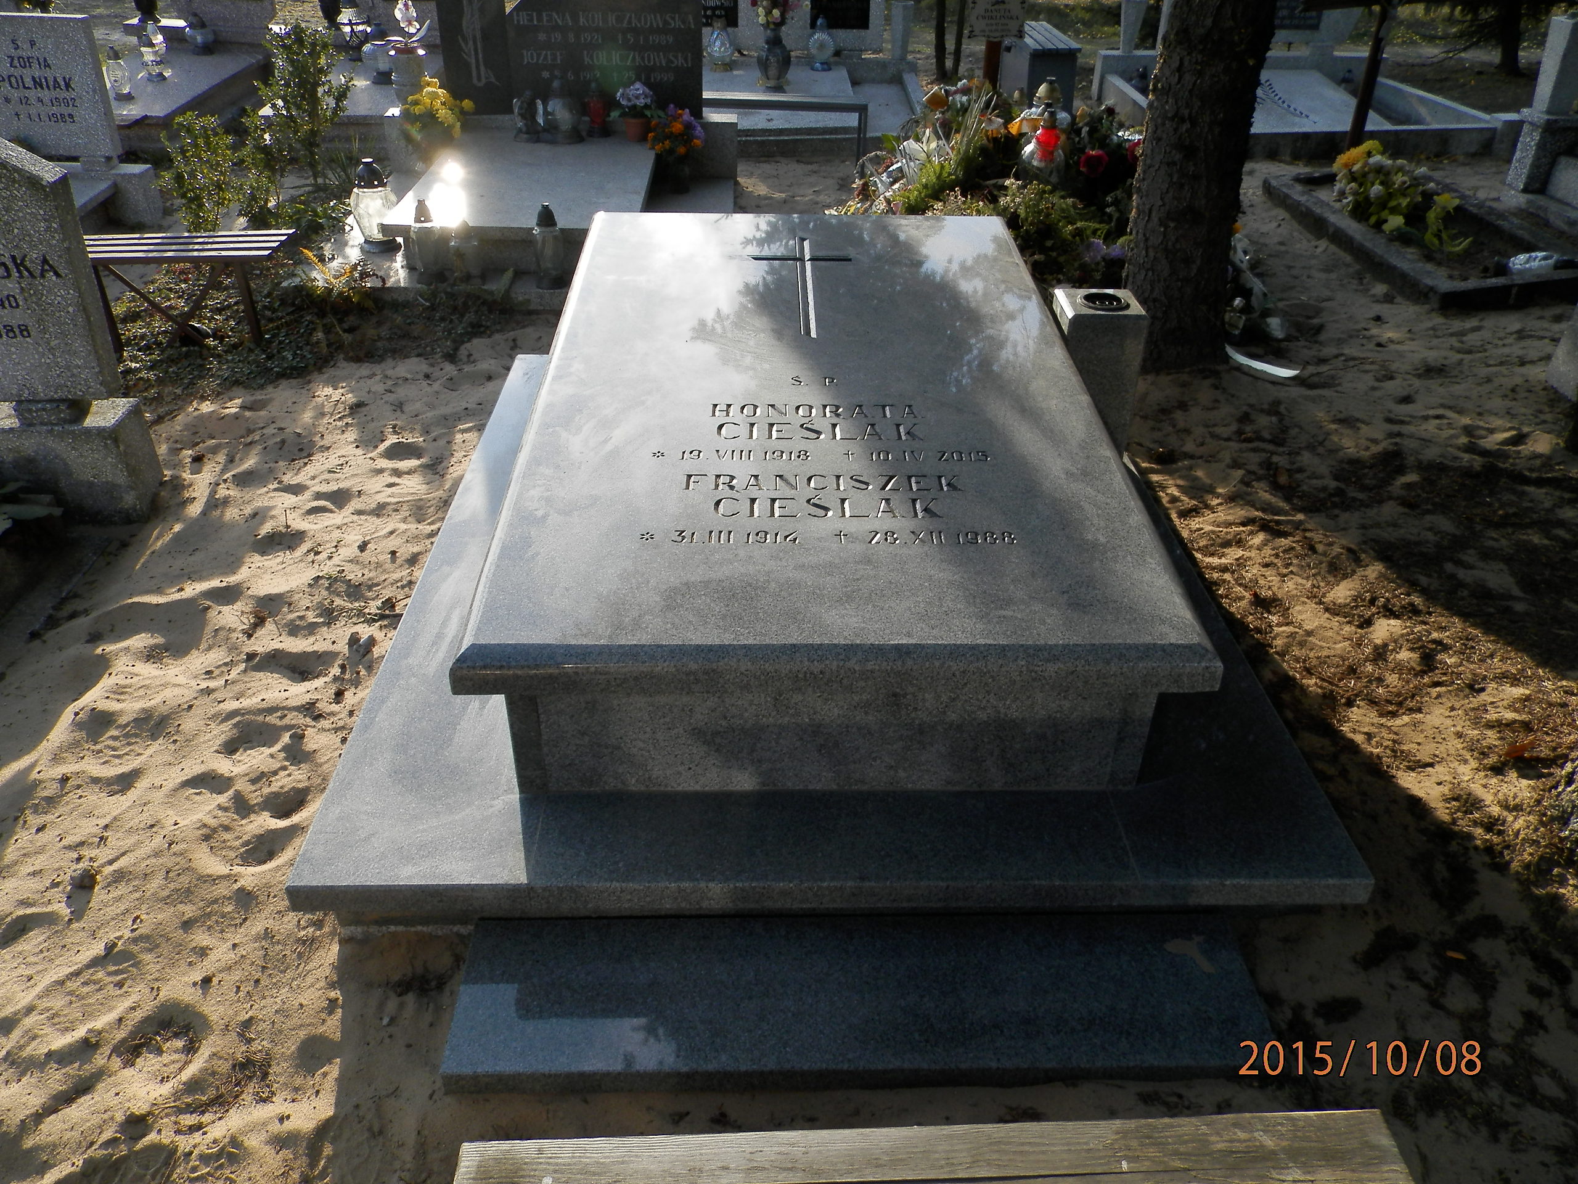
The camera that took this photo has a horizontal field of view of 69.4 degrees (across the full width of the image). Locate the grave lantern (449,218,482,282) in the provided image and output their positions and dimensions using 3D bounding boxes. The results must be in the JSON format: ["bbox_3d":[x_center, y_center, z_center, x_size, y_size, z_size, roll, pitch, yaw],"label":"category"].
[{"bbox_3d":[-1.152,-1.225,4.096,0.105,0.220,0.105,0,34,-2],"label":"grave lantern"}]

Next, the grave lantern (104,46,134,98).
[{"bbox_3d":[-3.111,-2.403,5.266,0.132,0.200,0.132,0,34,-2],"label":"grave lantern"}]

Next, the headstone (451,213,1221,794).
[{"bbox_3d":[0.054,-0.355,2.502,1.163,0.384,1.838,0,34,-2],"label":"headstone"}]

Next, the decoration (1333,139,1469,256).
[{"bbox_3d":[2.670,-1.750,4.917,0.502,0.356,0.421,0,34,-2],"label":"decoration"}]

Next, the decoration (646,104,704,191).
[{"bbox_3d":[-0.471,-1.833,4.702,0.228,0.316,0.217,0,34,-2],"label":"decoration"}]

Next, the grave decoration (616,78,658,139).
[{"bbox_3d":[-0.682,-2.146,5.083,0.210,0.250,0.200,0,34,-2],"label":"grave decoration"}]

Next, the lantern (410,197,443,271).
[{"bbox_3d":[-1.298,-1.256,4.074,0.110,0.290,0.110,0,34,-2],"label":"lantern"}]

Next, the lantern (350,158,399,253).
[{"bbox_3d":[-1.467,-1.351,3.982,0.172,0.299,0.172,0,34,-2],"label":"lantern"}]

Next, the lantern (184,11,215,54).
[{"bbox_3d":[-3.602,-3.409,6.957,0.185,0.231,0.180,0,34,-2],"label":"lantern"}]

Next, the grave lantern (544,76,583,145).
[{"bbox_3d":[-0.936,-1.991,4.700,0.160,0.239,0.160,0,34,-2],"label":"grave lantern"}]

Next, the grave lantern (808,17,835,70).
[{"bbox_3d":[0.212,-3.472,7.220,0.155,0.315,0.140,0,34,-2],"label":"grave lantern"}]

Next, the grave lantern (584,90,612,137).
[{"bbox_3d":[-0.806,-2.007,4.782,0.110,0.178,0.110,0,34,-2],"label":"grave lantern"}]

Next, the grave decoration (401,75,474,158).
[{"bbox_3d":[-1.549,-2.083,5.034,0.300,0.340,0.270,0,34,-2],"label":"grave decoration"}]

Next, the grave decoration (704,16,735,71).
[{"bbox_3d":[-0.424,-3.436,7.145,0.165,0.319,0.160,0,34,-2],"label":"grave decoration"}]

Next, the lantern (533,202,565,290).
[{"bbox_3d":[-0.792,-1.127,3.711,0.106,0.262,0.106,0,34,-2],"label":"lantern"}]

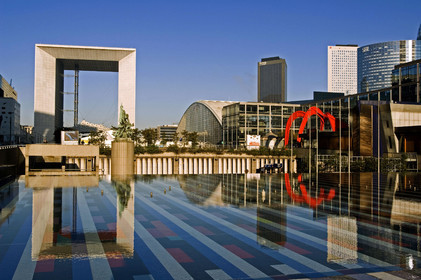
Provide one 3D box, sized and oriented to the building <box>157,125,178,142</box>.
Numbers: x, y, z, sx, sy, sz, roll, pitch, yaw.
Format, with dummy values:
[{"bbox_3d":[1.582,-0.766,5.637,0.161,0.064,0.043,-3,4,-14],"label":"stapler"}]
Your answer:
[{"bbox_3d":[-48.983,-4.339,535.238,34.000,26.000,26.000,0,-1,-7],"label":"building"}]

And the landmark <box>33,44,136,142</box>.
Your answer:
[{"bbox_3d":[-149.090,-47.900,536.100,108.000,110.000,112.000,1,-1,-11],"label":"landmark"}]

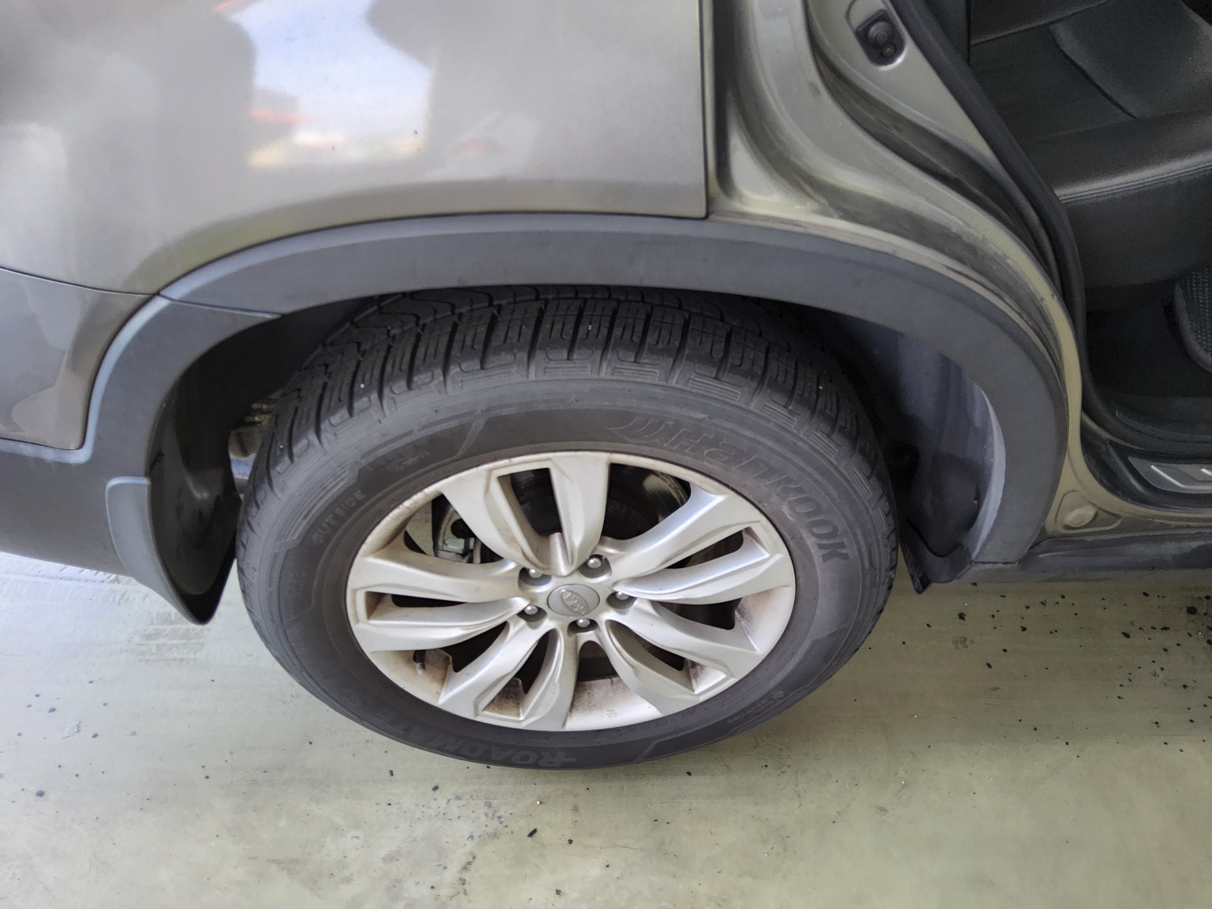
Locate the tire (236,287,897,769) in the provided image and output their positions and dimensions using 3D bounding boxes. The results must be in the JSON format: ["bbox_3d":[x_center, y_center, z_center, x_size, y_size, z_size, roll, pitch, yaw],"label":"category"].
[{"bbox_3d":[-0.041,0.109,1.056,0.738,0.730,0.240,-1,42,-3],"label":"tire"}]

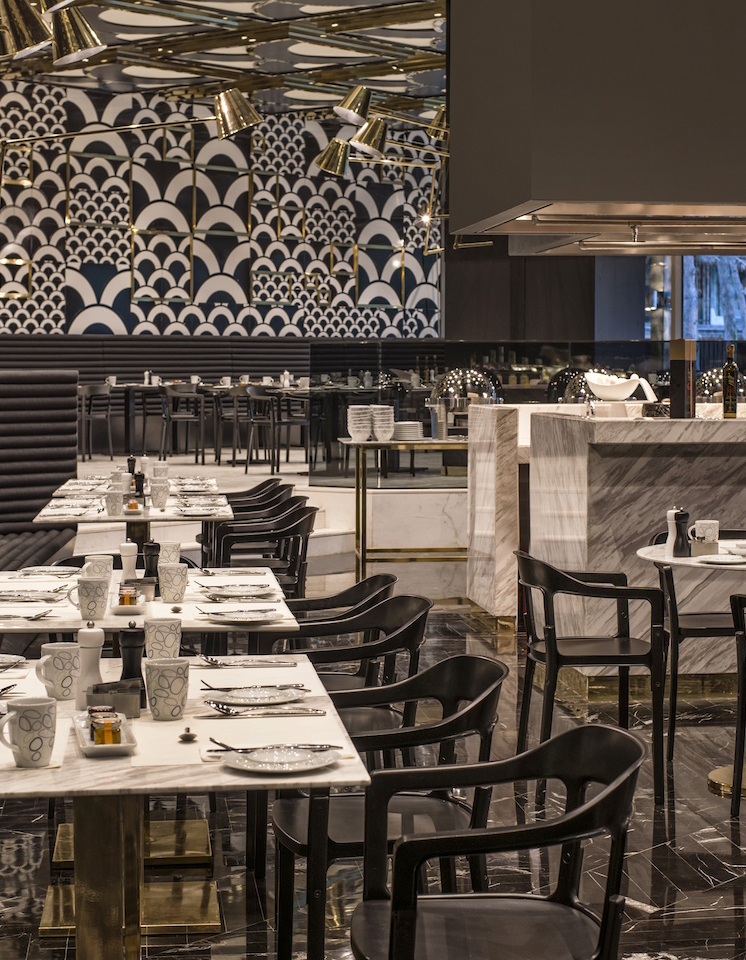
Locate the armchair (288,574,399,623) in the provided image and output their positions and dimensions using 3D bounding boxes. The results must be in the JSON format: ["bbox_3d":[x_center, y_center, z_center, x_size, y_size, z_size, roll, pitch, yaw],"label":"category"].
[{"bbox_3d":[-0.158,0.661,5.659,0.480,0.760,0.530,-1,3,-6],"label":"armchair"}]

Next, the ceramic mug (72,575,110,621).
[{"bbox_3d":[-0.675,0.282,4.731,0.100,0.096,0.075,-1,3,-14],"label":"ceramic mug"}]

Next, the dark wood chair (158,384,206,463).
[{"bbox_3d":[-1.819,-0.537,18.979,0.480,0.760,0.530,-1,3,-15],"label":"dark wood chair"}]

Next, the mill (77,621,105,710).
[{"bbox_3d":[-0.505,0.333,3.582,0.054,0.156,0.054,0,3,0],"label":"mill"}]

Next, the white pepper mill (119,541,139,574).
[{"bbox_3d":[-0.650,0.235,5.326,0.054,0.156,0.054,0,3,0],"label":"white pepper mill"}]

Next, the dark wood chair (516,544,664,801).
[{"bbox_3d":[0.654,0.602,6.292,0.455,0.765,0.525,0,3,-5],"label":"dark wood chair"}]

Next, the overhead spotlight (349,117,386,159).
[{"bbox_3d":[-0.029,-2.146,12.500,0.230,0.220,0.230,20,-2,0],"label":"overhead spotlight"}]

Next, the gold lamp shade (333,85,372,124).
[{"bbox_3d":[-0.118,-2.308,12.300,0.235,0.190,0.235,29,-4,-13],"label":"gold lamp shade"}]

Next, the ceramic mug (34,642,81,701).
[{"bbox_3d":[-0.566,0.345,3.575,0.100,0.096,0.075,-3,4,-43],"label":"ceramic mug"}]

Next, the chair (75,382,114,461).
[{"bbox_3d":[-2.862,-0.565,19.628,0.480,0.760,0.530,2,4,40],"label":"chair"}]

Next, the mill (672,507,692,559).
[{"bbox_3d":[0.960,0.162,6.212,0.053,0.151,0.053,0,3,0],"label":"mill"}]

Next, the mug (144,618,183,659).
[{"bbox_3d":[-0.425,0.334,4.059,0.080,0.097,0.100,-1,3,-3],"label":"mug"}]

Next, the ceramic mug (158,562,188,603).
[{"bbox_3d":[-0.524,0.269,5.230,0.080,0.097,0.100,0,3,0],"label":"ceramic mug"}]

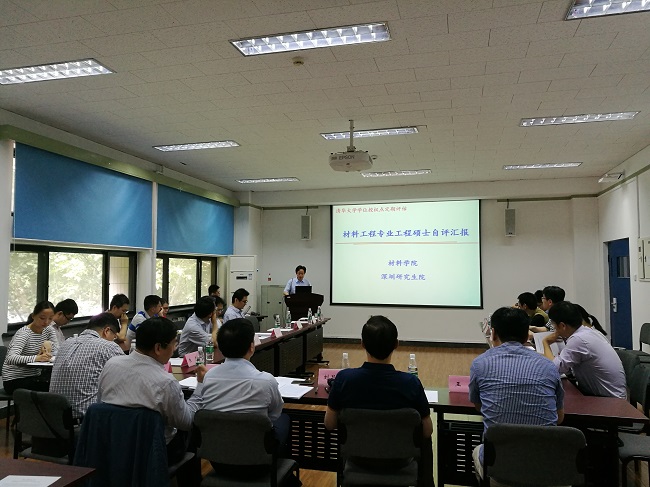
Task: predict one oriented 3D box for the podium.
[{"bbox_3d":[-0.348,1.411,8.670,0.640,1.090,0.460,-1,-3,6],"label":"podium"}]

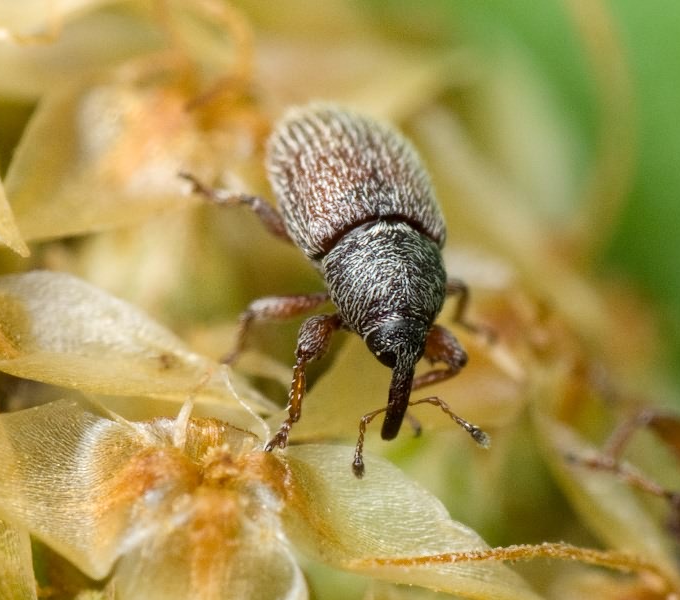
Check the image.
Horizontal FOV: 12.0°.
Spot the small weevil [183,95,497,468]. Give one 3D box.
[{"bbox_3d":[0.000,0.000,0.022,0.002,0.001,0.003,-6,44,-14],"label":"small weevil"}]

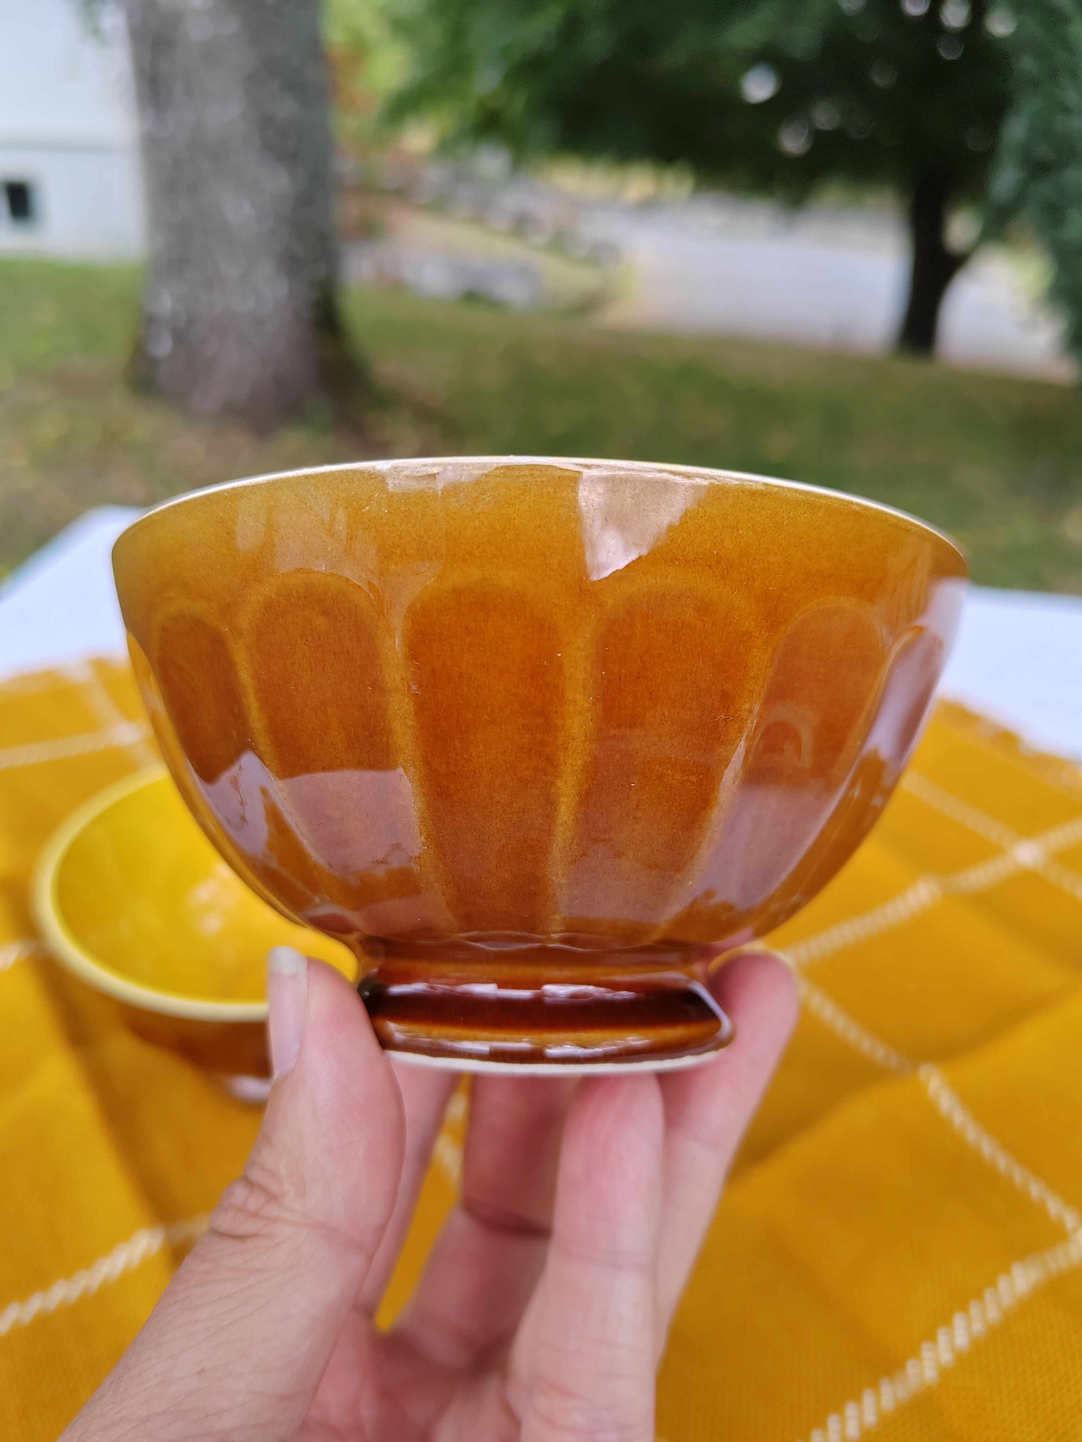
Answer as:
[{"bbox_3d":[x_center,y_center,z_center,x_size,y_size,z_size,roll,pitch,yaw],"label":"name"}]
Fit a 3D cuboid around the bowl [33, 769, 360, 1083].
[{"bbox_3d":[-0.096,0.081,0.387,0.137,0.081,0.137,6,31,-4],"label":"bowl"}]

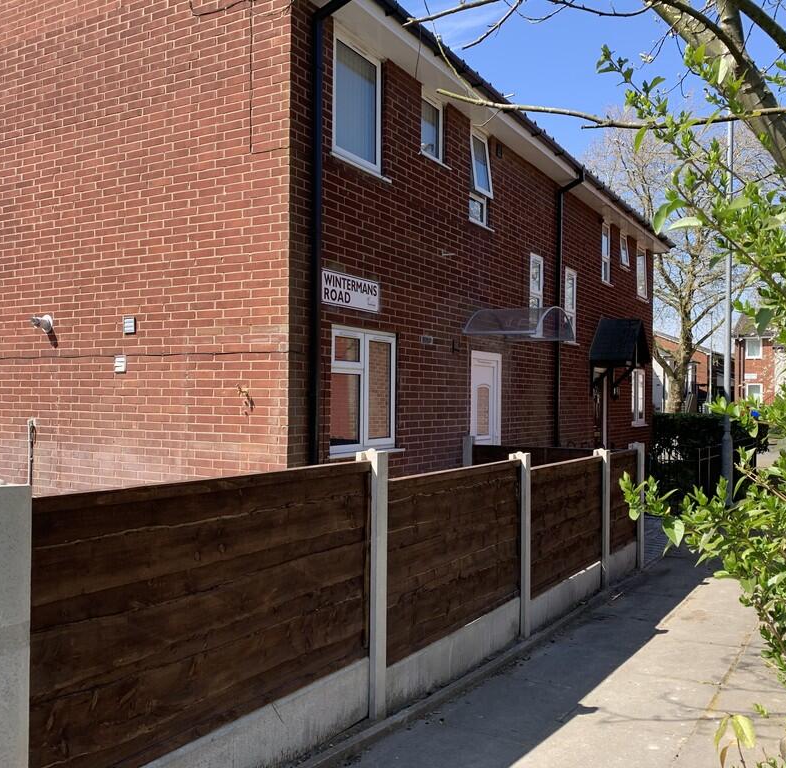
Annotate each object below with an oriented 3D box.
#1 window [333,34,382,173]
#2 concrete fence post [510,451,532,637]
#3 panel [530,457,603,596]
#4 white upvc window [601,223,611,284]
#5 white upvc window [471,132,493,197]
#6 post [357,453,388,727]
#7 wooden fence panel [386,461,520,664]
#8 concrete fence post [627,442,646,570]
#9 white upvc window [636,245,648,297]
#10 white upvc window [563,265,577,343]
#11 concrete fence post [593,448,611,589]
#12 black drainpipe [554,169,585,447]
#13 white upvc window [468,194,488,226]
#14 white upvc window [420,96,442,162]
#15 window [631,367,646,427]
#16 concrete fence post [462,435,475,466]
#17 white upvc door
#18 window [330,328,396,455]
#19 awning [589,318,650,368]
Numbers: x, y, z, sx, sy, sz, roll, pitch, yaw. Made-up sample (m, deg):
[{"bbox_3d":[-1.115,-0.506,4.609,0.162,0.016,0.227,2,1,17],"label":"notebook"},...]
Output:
[{"bbox_3d":[-0.357,-2.585,7.146,0.075,1.030,0.900,0,-1,31],"label":"window"},{"bbox_3d":[0.893,1.130,5.424,0.125,1.293,0.100,0,-1,32],"label":"concrete fence post"},{"bbox_3d":[1.419,1.111,6.215,0.050,0.940,1.820,0,-1,31],"label":"panel"},{"bbox_3d":[3.815,-2.344,13.942,0.080,1.080,0.570,0,-1,31],"label":"white upvc window"},{"bbox_3d":[1.060,-2.626,9.279,0.070,0.710,0.500,-9,-6,31],"label":"white upvc window"},{"bbox_3d":[-0.109,0.994,3.845,0.125,1.338,0.100,0,-1,32],"label":"post"},{"bbox_3d":[0.390,0.998,4.637,0.045,0.968,1.834,0,-1,32],"label":"wooden fence panel"},{"bbox_3d":[2.553,1.283,8.040,0.125,1.322,0.100,0,-1,32],"label":"concrete fence post"},{"bbox_3d":[5.164,-2.316,16.140,0.080,1.080,0.820,0,-1,31],"label":"white upvc window"},{"bbox_3d":[2.843,-1.270,12.392,0.070,1.135,0.640,0,-1,31],"label":"white upvc window"},{"bbox_3d":[1.916,1.244,7.033,0.115,1.260,0.105,0,-1,31],"label":"concrete fence post"},{"bbox_3d":[2.659,-0.680,11.614,0.415,5.053,0.090,0,-1,31],"label":"black drainpipe"},{"bbox_3d":[1.007,-2.147,9.414,0.075,0.320,0.630,0,-1,31],"label":"white upvc window"},{"bbox_3d":[0.398,-2.776,8.400,0.075,0.570,0.600,0,-1,31],"label":"white upvc window"},{"bbox_3d":[5.165,0.315,16.281,0.080,1.165,1.260,0,-1,31],"label":"window"},{"bbox_3d":[0.870,1.225,8.857,0.105,1.240,0.110,0,-1,31],"label":"concrete fence post"},{"bbox_3d":[1.135,0.649,9.466,0.080,2.070,0.910,0,-1,31],"label":"white upvc door"},{"bbox_3d":[-0.300,0.069,7.213,0.080,1.140,1.150,0,-1,31],"label":"window"},{"bbox_3d":[4.008,-0.739,13.473,0.700,0.850,1.330,0,-1,31],"label":"awning"}]

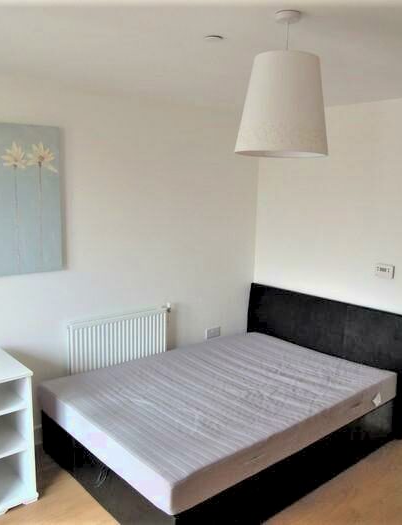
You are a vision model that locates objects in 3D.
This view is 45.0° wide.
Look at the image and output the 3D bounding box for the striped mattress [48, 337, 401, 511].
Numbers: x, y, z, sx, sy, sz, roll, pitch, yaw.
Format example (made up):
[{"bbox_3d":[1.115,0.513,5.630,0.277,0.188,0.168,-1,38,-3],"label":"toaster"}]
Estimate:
[{"bbox_3d":[0.165,0.851,3.215,1.957,0.169,1.350,-7,11,-41],"label":"striped mattress"}]

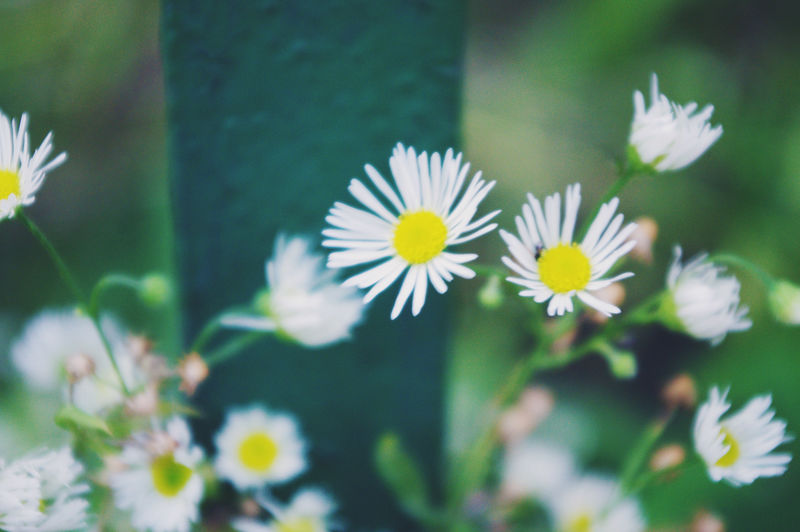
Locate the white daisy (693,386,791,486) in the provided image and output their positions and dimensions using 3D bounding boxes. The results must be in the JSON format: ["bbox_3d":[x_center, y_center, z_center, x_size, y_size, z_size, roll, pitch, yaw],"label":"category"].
[{"bbox_3d":[0.050,0.025,0.267,0.011,0.015,0.015,-13,19,41],"label":"white daisy"}]

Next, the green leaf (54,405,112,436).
[{"bbox_3d":[-0.047,0.023,0.272,0.009,0.003,0.004,23,38,15],"label":"green leaf"}]

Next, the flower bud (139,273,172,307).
[{"bbox_3d":[-0.033,0.003,0.243,0.004,0.004,0.004,28,0,6],"label":"flower bud"}]

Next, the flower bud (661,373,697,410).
[{"bbox_3d":[0.039,0.018,0.256,0.005,0.005,0.005,22,24,0],"label":"flower bud"}]

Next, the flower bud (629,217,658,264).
[{"bbox_3d":[0.036,-0.004,0.272,0.005,0.007,0.005,3,12,0],"label":"flower bud"}]

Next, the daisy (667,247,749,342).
[{"bbox_3d":[0.045,0.004,0.267,0.013,0.014,0.014,-13,36,-12],"label":"daisy"}]

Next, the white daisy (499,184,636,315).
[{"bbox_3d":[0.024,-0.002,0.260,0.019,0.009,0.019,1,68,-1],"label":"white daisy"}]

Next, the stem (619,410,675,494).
[{"bbox_3d":[0.037,0.028,0.273,0.003,0.015,0.003,30,-6,0],"label":"stem"}]

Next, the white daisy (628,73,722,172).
[{"bbox_3d":[0.036,-0.019,0.236,0.012,0.013,0.012,42,-3,-6],"label":"white daisy"}]

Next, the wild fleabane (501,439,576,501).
[{"bbox_3d":[0.022,0.032,0.283,0.012,0.008,0.011,0,53,0],"label":"wild fleabane"}]

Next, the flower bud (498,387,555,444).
[{"bbox_3d":[0.019,0.022,0.268,0.007,0.009,0.007,36,21,0],"label":"flower bud"}]

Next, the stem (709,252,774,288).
[{"bbox_3d":[0.050,0.001,0.269,0.010,0.003,0.003,26,0,0],"label":"stem"}]

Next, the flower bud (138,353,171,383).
[{"bbox_3d":[-0.037,0.015,0.275,0.005,0.005,0.005,2,34,0],"label":"flower bud"}]

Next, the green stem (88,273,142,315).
[{"bbox_3d":[-0.037,0.004,0.240,0.007,0.006,0.002,1,34,0],"label":"green stem"}]

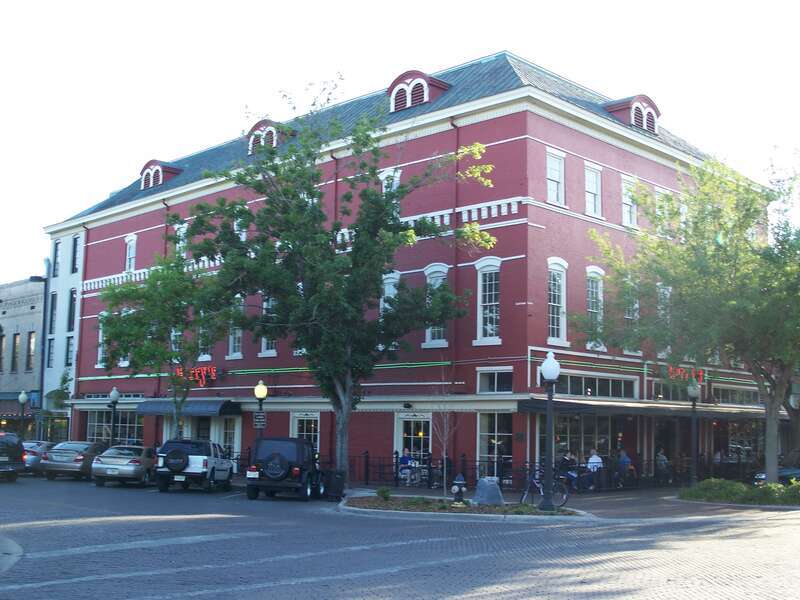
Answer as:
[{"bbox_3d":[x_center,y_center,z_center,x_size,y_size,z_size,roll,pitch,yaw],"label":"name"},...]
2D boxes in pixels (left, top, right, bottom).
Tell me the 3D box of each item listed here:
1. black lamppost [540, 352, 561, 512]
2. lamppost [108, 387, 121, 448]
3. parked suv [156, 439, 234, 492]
[{"bbox_3d":[3.639,3.177,24.143,0.460,3.780,0.460,1,-7,0],"label":"black lamppost"},{"bbox_3d":[-13.191,5.897,45.620,0.450,3.750,0.450,1,-7,0],"label":"lamppost"},{"bbox_3d":[-7.026,5.686,34.682,1.730,1.700,4.200,1,-7,2],"label":"parked suv"}]

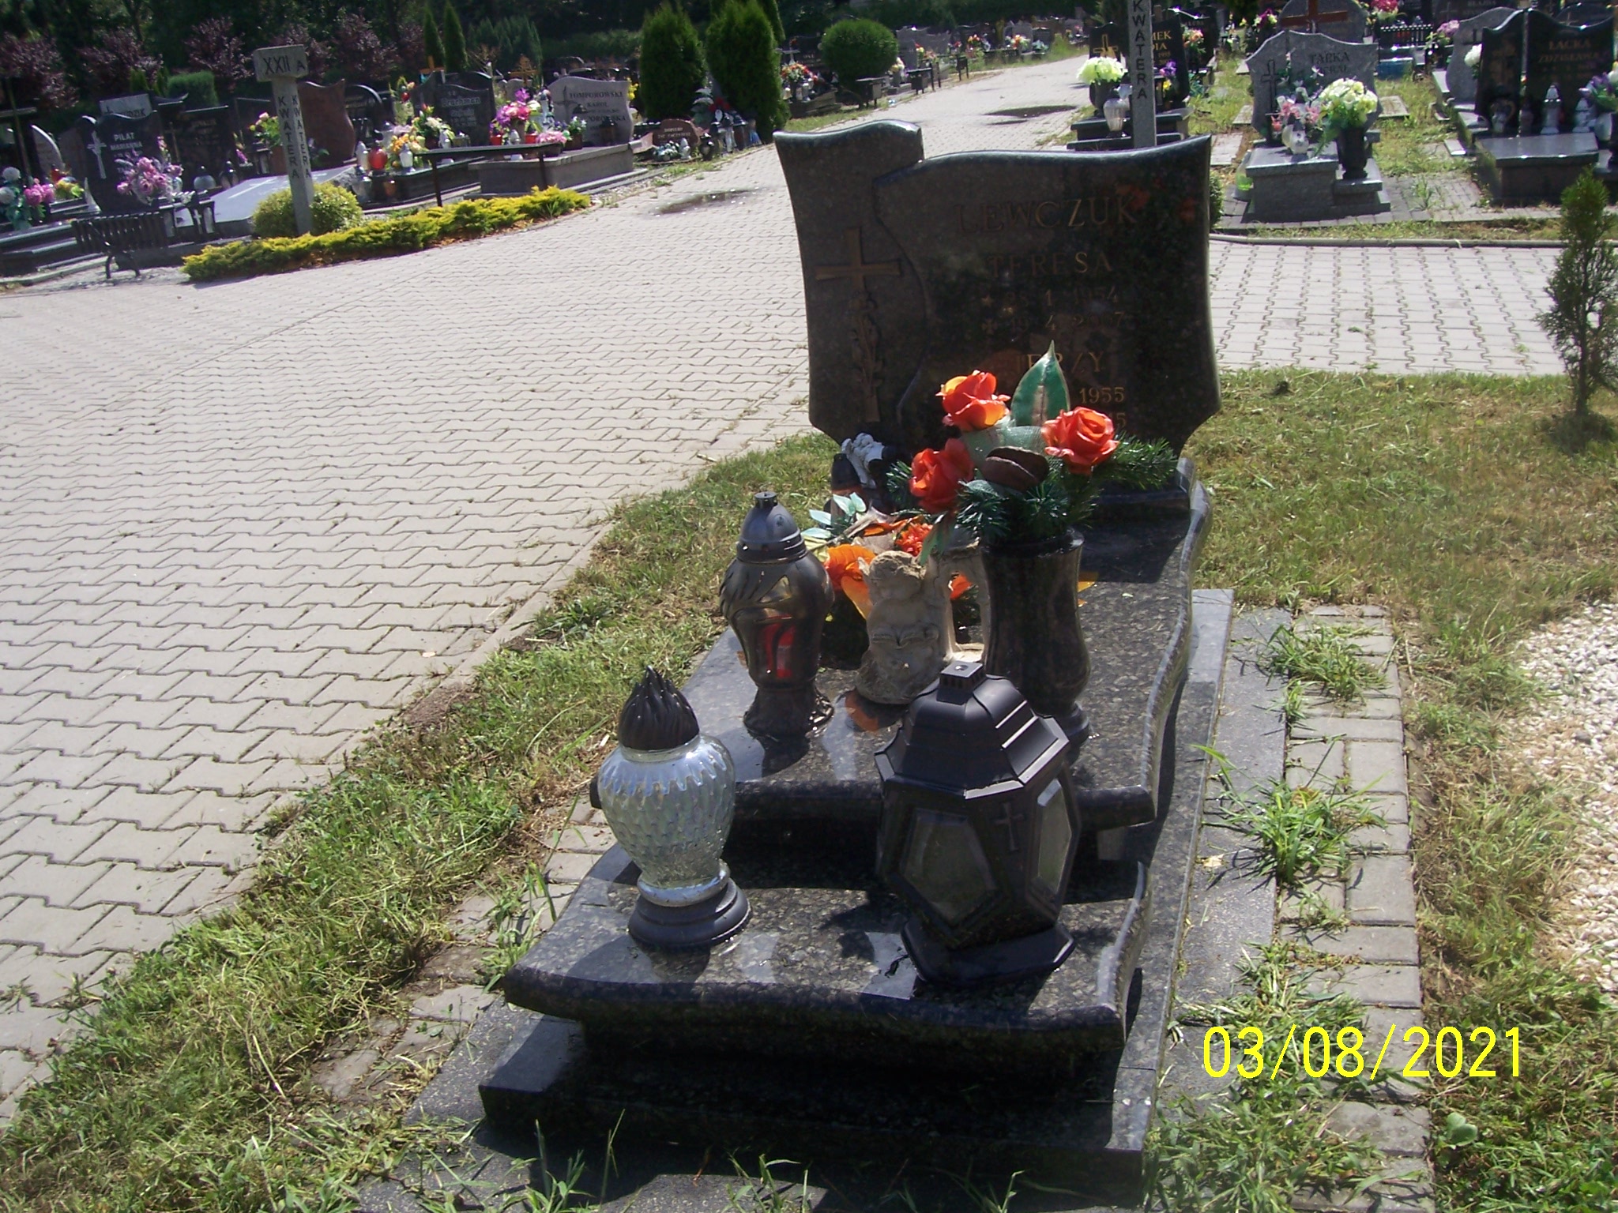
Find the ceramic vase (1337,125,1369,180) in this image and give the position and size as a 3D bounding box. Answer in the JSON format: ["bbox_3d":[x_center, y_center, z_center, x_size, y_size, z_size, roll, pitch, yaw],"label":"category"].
[{"bbox_3d":[3.181,-2.659,9.300,0.185,0.310,0.185,3,23,23],"label":"ceramic vase"}]

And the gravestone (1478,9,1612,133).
[{"bbox_3d":[4.494,-3.260,9.700,0.770,0.740,0.120,4,23,26],"label":"gravestone"}]

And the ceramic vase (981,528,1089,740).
[{"bbox_3d":[0.349,0.048,2.404,0.163,0.320,0.163,1,24,18],"label":"ceramic vase"}]

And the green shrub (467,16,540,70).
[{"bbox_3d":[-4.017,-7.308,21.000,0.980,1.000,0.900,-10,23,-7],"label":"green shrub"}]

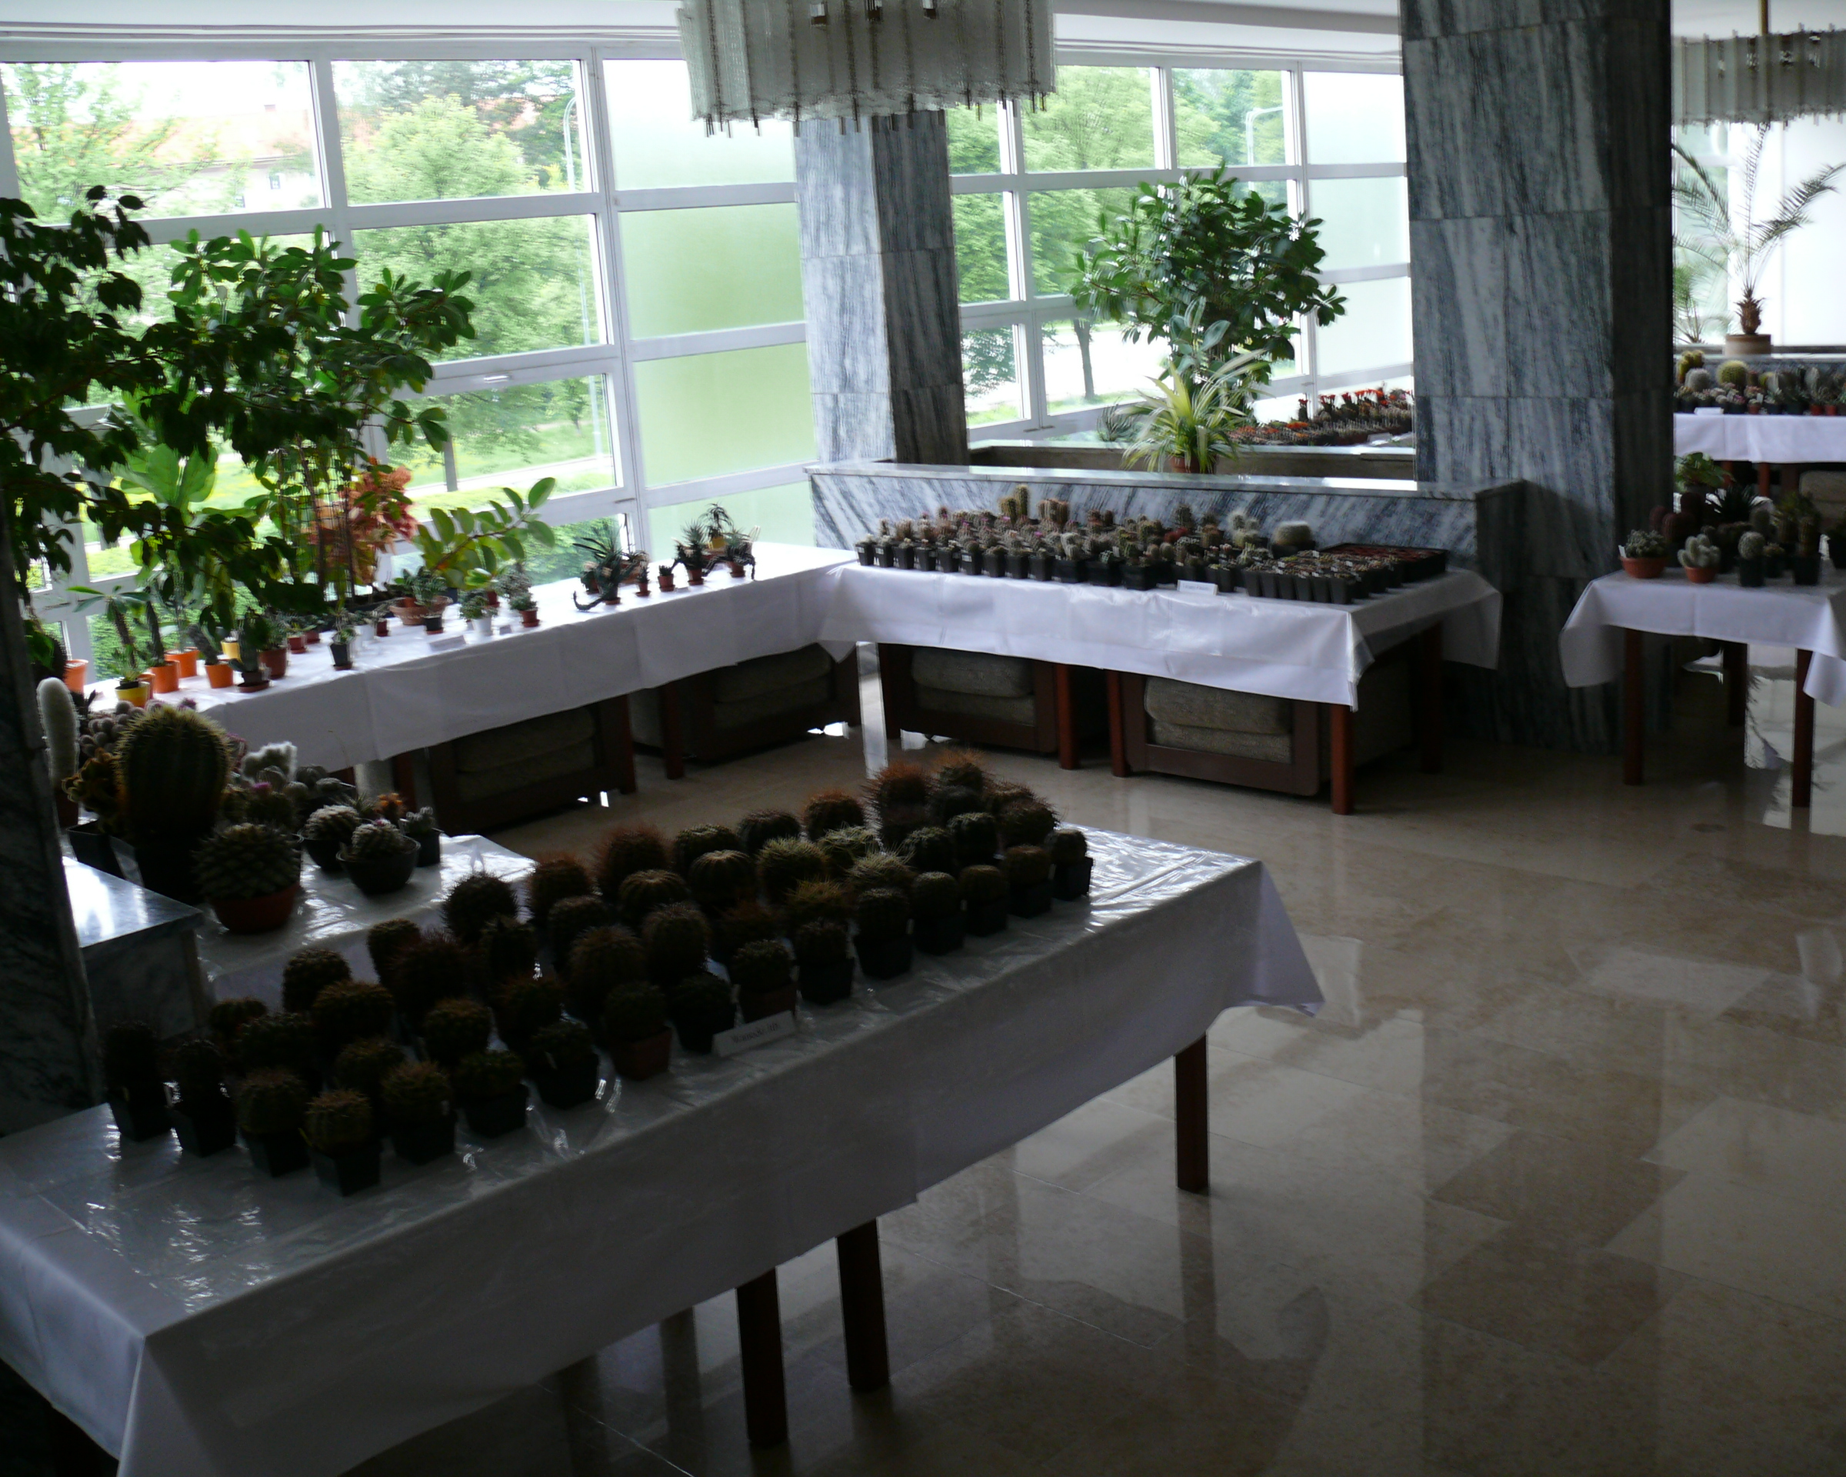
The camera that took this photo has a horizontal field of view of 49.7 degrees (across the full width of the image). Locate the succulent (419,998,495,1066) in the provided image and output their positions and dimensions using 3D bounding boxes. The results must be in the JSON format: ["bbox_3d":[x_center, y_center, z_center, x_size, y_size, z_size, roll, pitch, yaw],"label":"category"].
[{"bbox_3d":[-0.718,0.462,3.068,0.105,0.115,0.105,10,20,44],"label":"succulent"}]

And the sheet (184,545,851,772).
[{"bbox_3d":[-1.621,-0.274,7.261,0.827,0.314,3.363,10,20,44],"label":"sheet"}]

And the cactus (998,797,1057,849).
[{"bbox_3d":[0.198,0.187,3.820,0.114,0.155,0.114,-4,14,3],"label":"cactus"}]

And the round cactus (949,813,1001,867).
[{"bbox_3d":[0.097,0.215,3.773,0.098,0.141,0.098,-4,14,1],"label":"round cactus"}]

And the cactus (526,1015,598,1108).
[{"bbox_3d":[-0.540,0.481,2.981,0.102,0.116,0.102,10,20,44],"label":"cactus"}]

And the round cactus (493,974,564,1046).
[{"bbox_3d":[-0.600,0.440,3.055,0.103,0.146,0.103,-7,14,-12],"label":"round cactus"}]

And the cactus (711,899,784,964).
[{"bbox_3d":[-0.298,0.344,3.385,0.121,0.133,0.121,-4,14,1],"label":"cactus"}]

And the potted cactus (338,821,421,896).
[{"bbox_3d":[-1.130,0.239,4.142,0.165,0.152,0.165,-17,19,-41],"label":"potted cactus"}]

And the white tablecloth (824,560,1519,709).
[{"bbox_3d":[0.877,-0.505,7.899,2.626,0.375,0.944,10,19,44],"label":"white tablecloth"}]

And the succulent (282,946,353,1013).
[{"bbox_3d":[-1.012,0.409,3.319,0.116,0.127,0.116,-4,13,1],"label":"succulent"}]

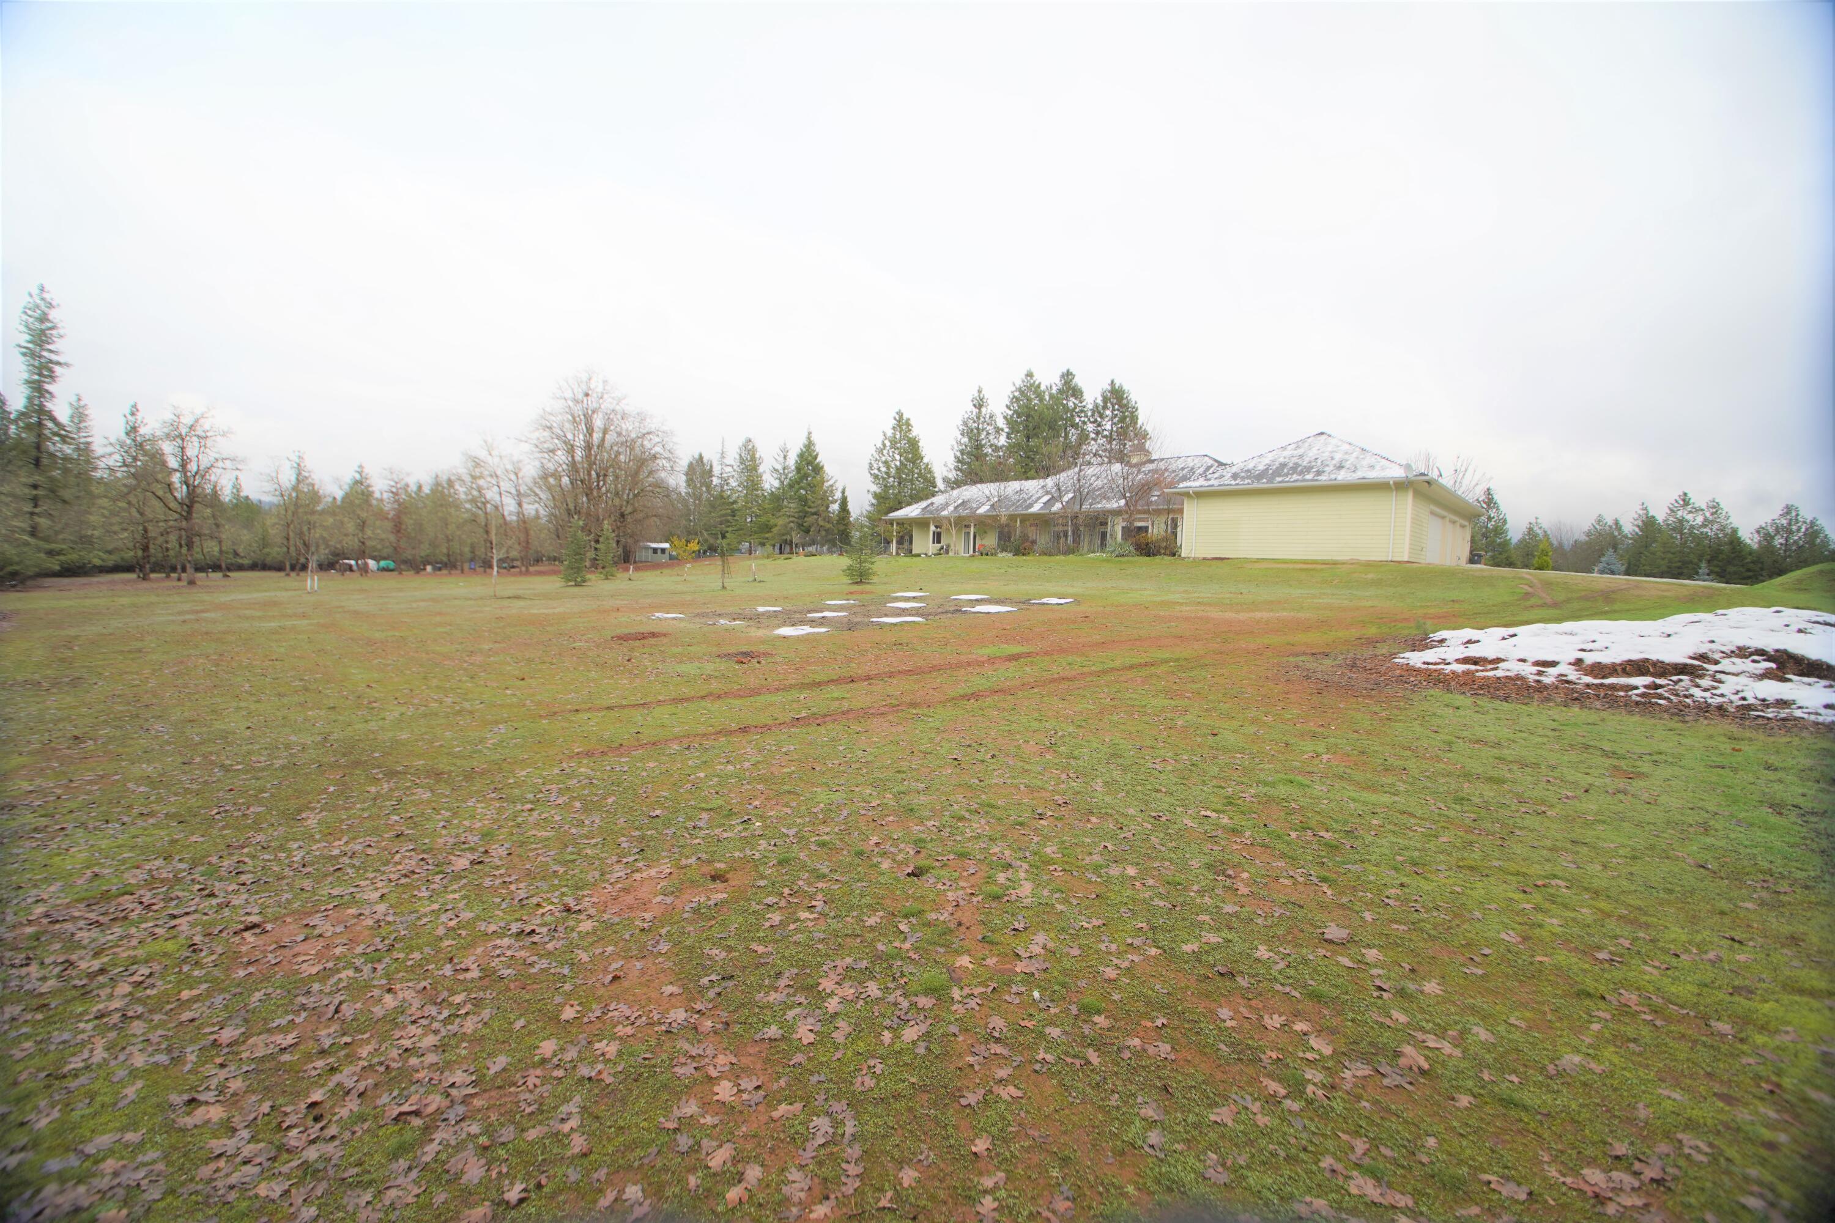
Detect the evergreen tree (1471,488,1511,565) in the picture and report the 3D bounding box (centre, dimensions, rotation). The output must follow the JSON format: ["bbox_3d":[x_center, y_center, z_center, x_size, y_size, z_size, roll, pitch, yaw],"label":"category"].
[{"bbox_3d":[51.872,-7.661,60.000,4.200,7.010,4.200,1,4,0],"label":"evergreen tree"}]

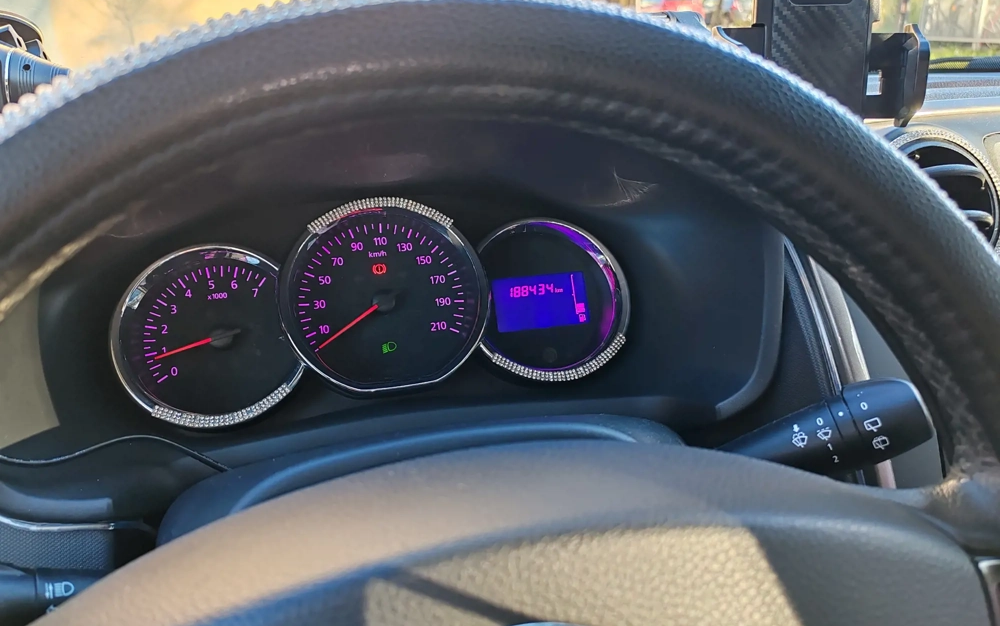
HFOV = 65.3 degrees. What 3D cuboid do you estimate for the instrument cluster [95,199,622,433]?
[{"bbox_3d":[-0.066,-0.005,0.451,0.290,0.124,0.050,-6,-14,-14],"label":"instrument cluster"}]

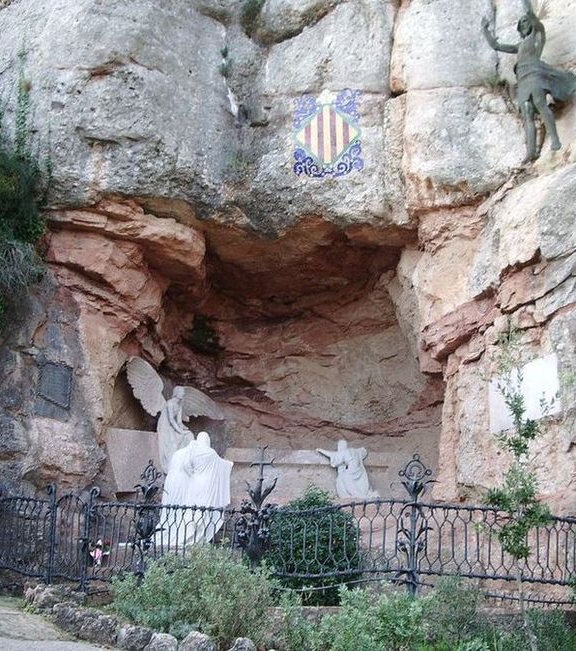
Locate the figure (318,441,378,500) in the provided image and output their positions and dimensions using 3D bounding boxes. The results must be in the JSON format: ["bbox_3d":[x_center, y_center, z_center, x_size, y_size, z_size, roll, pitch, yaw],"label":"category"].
[{"bbox_3d":[1.058,2.517,18.000,0.900,1.030,0.850,11,-16,-35],"label":"figure"}]

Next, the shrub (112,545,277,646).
[{"bbox_3d":[-1.017,2.937,11.200,1.750,1.100,1.500,2,-13,0],"label":"shrub"}]

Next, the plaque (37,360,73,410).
[{"bbox_3d":[-3.311,0.837,14.600,0.570,0.680,0.060,9,-15,-30],"label":"plaque"}]

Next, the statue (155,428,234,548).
[{"bbox_3d":[-1.462,2.564,16.100,1.200,1.850,1.000,6,-13,-17],"label":"statue"}]

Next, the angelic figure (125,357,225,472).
[{"bbox_3d":[-1.879,1.487,17.200,1.750,1.950,1.150,12,-16,-36],"label":"angelic figure"}]

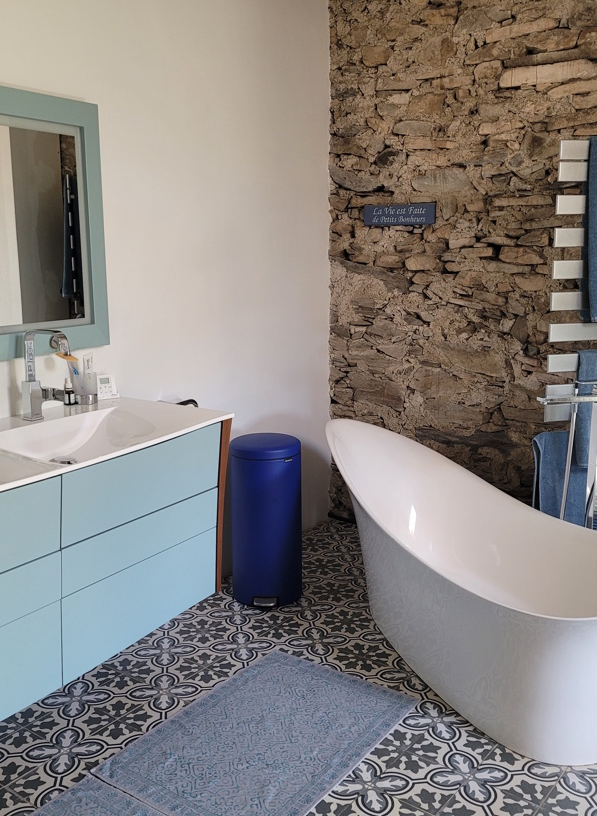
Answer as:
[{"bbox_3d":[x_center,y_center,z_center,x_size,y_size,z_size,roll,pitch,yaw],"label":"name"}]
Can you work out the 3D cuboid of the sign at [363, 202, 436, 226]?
[{"bbox_3d":[0.480,-0.924,3.907,0.380,0.098,0.015,7,13,33],"label":"sign"}]

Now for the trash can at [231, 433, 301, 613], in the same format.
[{"bbox_3d":[-0.131,0.455,3.431,0.295,0.685,0.335,0,11,1],"label":"trash can"}]

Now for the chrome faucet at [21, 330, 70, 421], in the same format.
[{"bbox_3d":[-0.765,-0.103,2.571,0.192,0.270,0.137,7,13,32],"label":"chrome faucet"}]

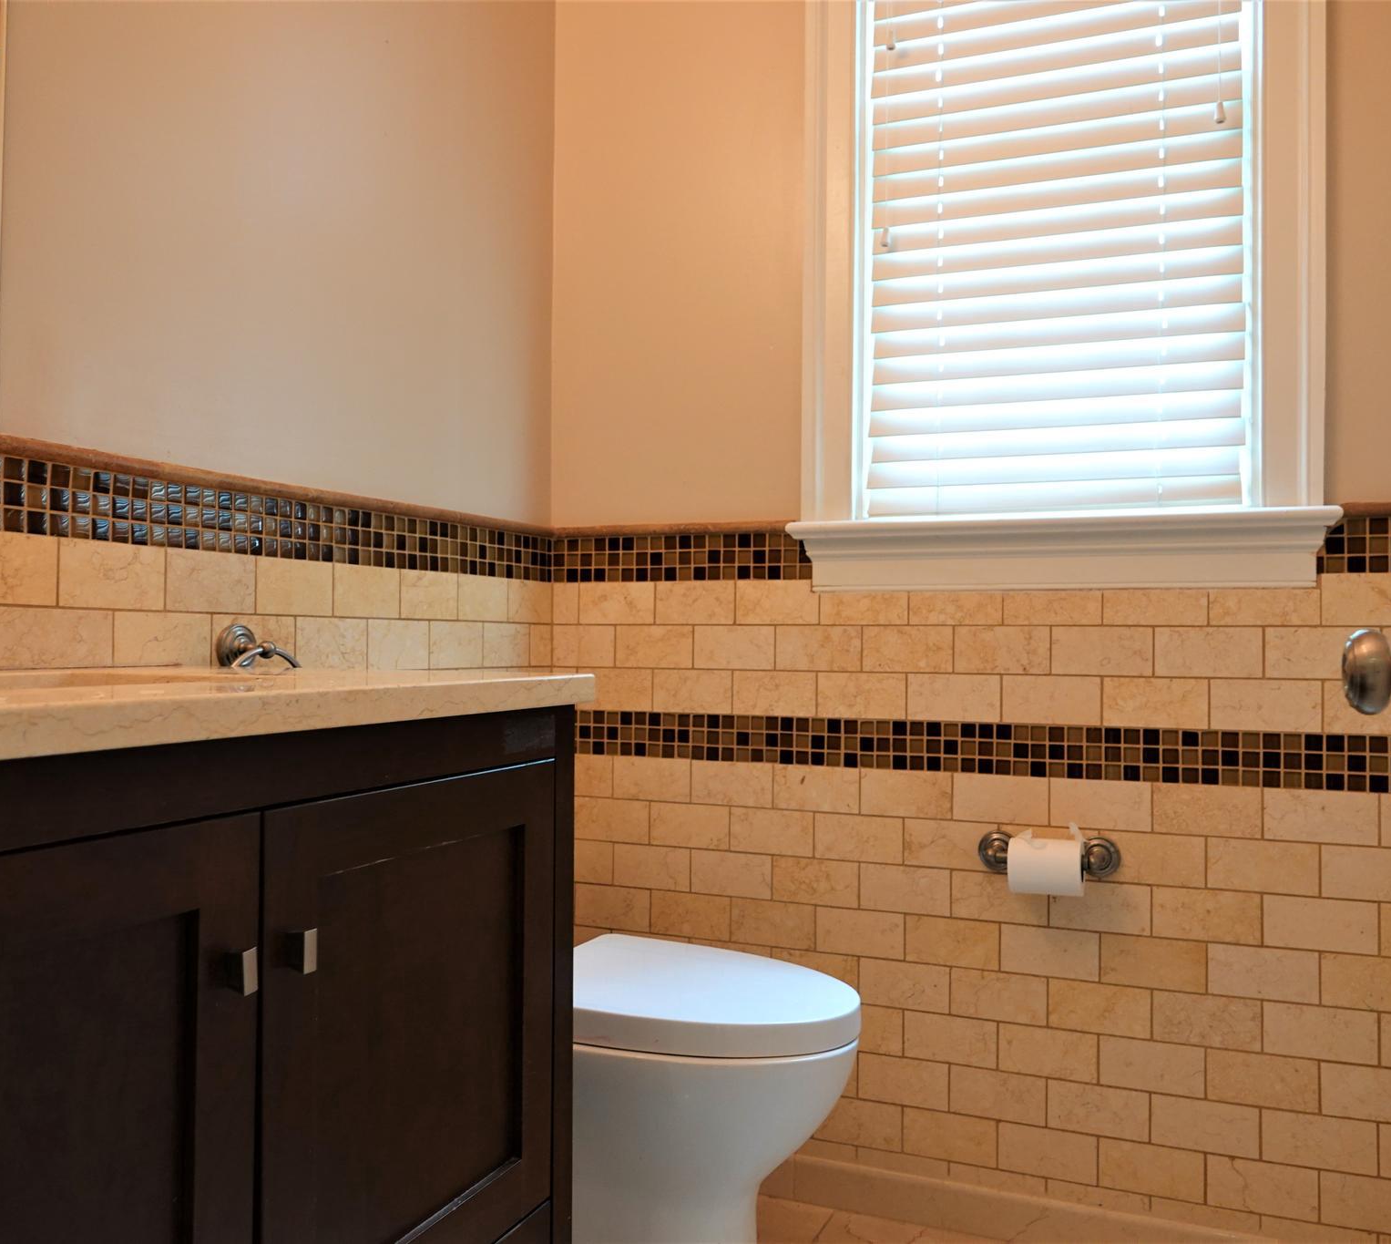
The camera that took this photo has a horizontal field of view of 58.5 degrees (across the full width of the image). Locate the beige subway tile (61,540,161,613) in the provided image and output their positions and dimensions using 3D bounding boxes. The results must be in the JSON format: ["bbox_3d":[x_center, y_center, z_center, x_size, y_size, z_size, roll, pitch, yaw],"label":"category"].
[{"bbox_3d":[-0.679,-0.052,1.445,0.010,0.076,0.152,0,-1,25],"label":"beige subway tile"}]

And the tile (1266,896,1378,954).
[{"bbox_3d":[0.921,0.446,1.833,0.151,0.076,0.010,0,-1,22],"label":"tile"}]

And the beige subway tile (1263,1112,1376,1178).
[{"bbox_3d":[0.921,0.765,1.833,0.152,0.076,0.010,0,-2,22],"label":"beige subway tile"}]

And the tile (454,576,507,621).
[{"bbox_3d":[-0.366,-0.039,2.121,0.010,0.076,0.152,0,-1,23],"label":"tile"}]

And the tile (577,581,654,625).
[{"bbox_3d":[-0.143,-0.034,2.291,0.152,0.076,0.010,0,-1,23],"label":"tile"}]

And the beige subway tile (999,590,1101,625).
[{"bbox_3d":[0.568,-0.022,1.986,0.151,0.054,0.010,0,-1,22],"label":"beige subway tile"}]

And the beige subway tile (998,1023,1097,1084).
[{"bbox_3d":[0.559,0.679,1.970,0.151,0.076,0.010,0,-1,22],"label":"beige subway tile"}]

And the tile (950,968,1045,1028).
[{"bbox_3d":[0.492,0.605,2.013,0.152,0.076,0.010,0,-1,23],"label":"tile"}]

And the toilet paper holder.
[{"bbox_3d":[0.549,0.369,1.942,0.218,0.063,0.075,0,-1,22],"label":"toilet paper holder"}]

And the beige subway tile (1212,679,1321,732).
[{"bbox_3d":[0.852,0.127,1.865,0.152,0.077,0.010,0,-1,22],"label":"beige subway tile"}]

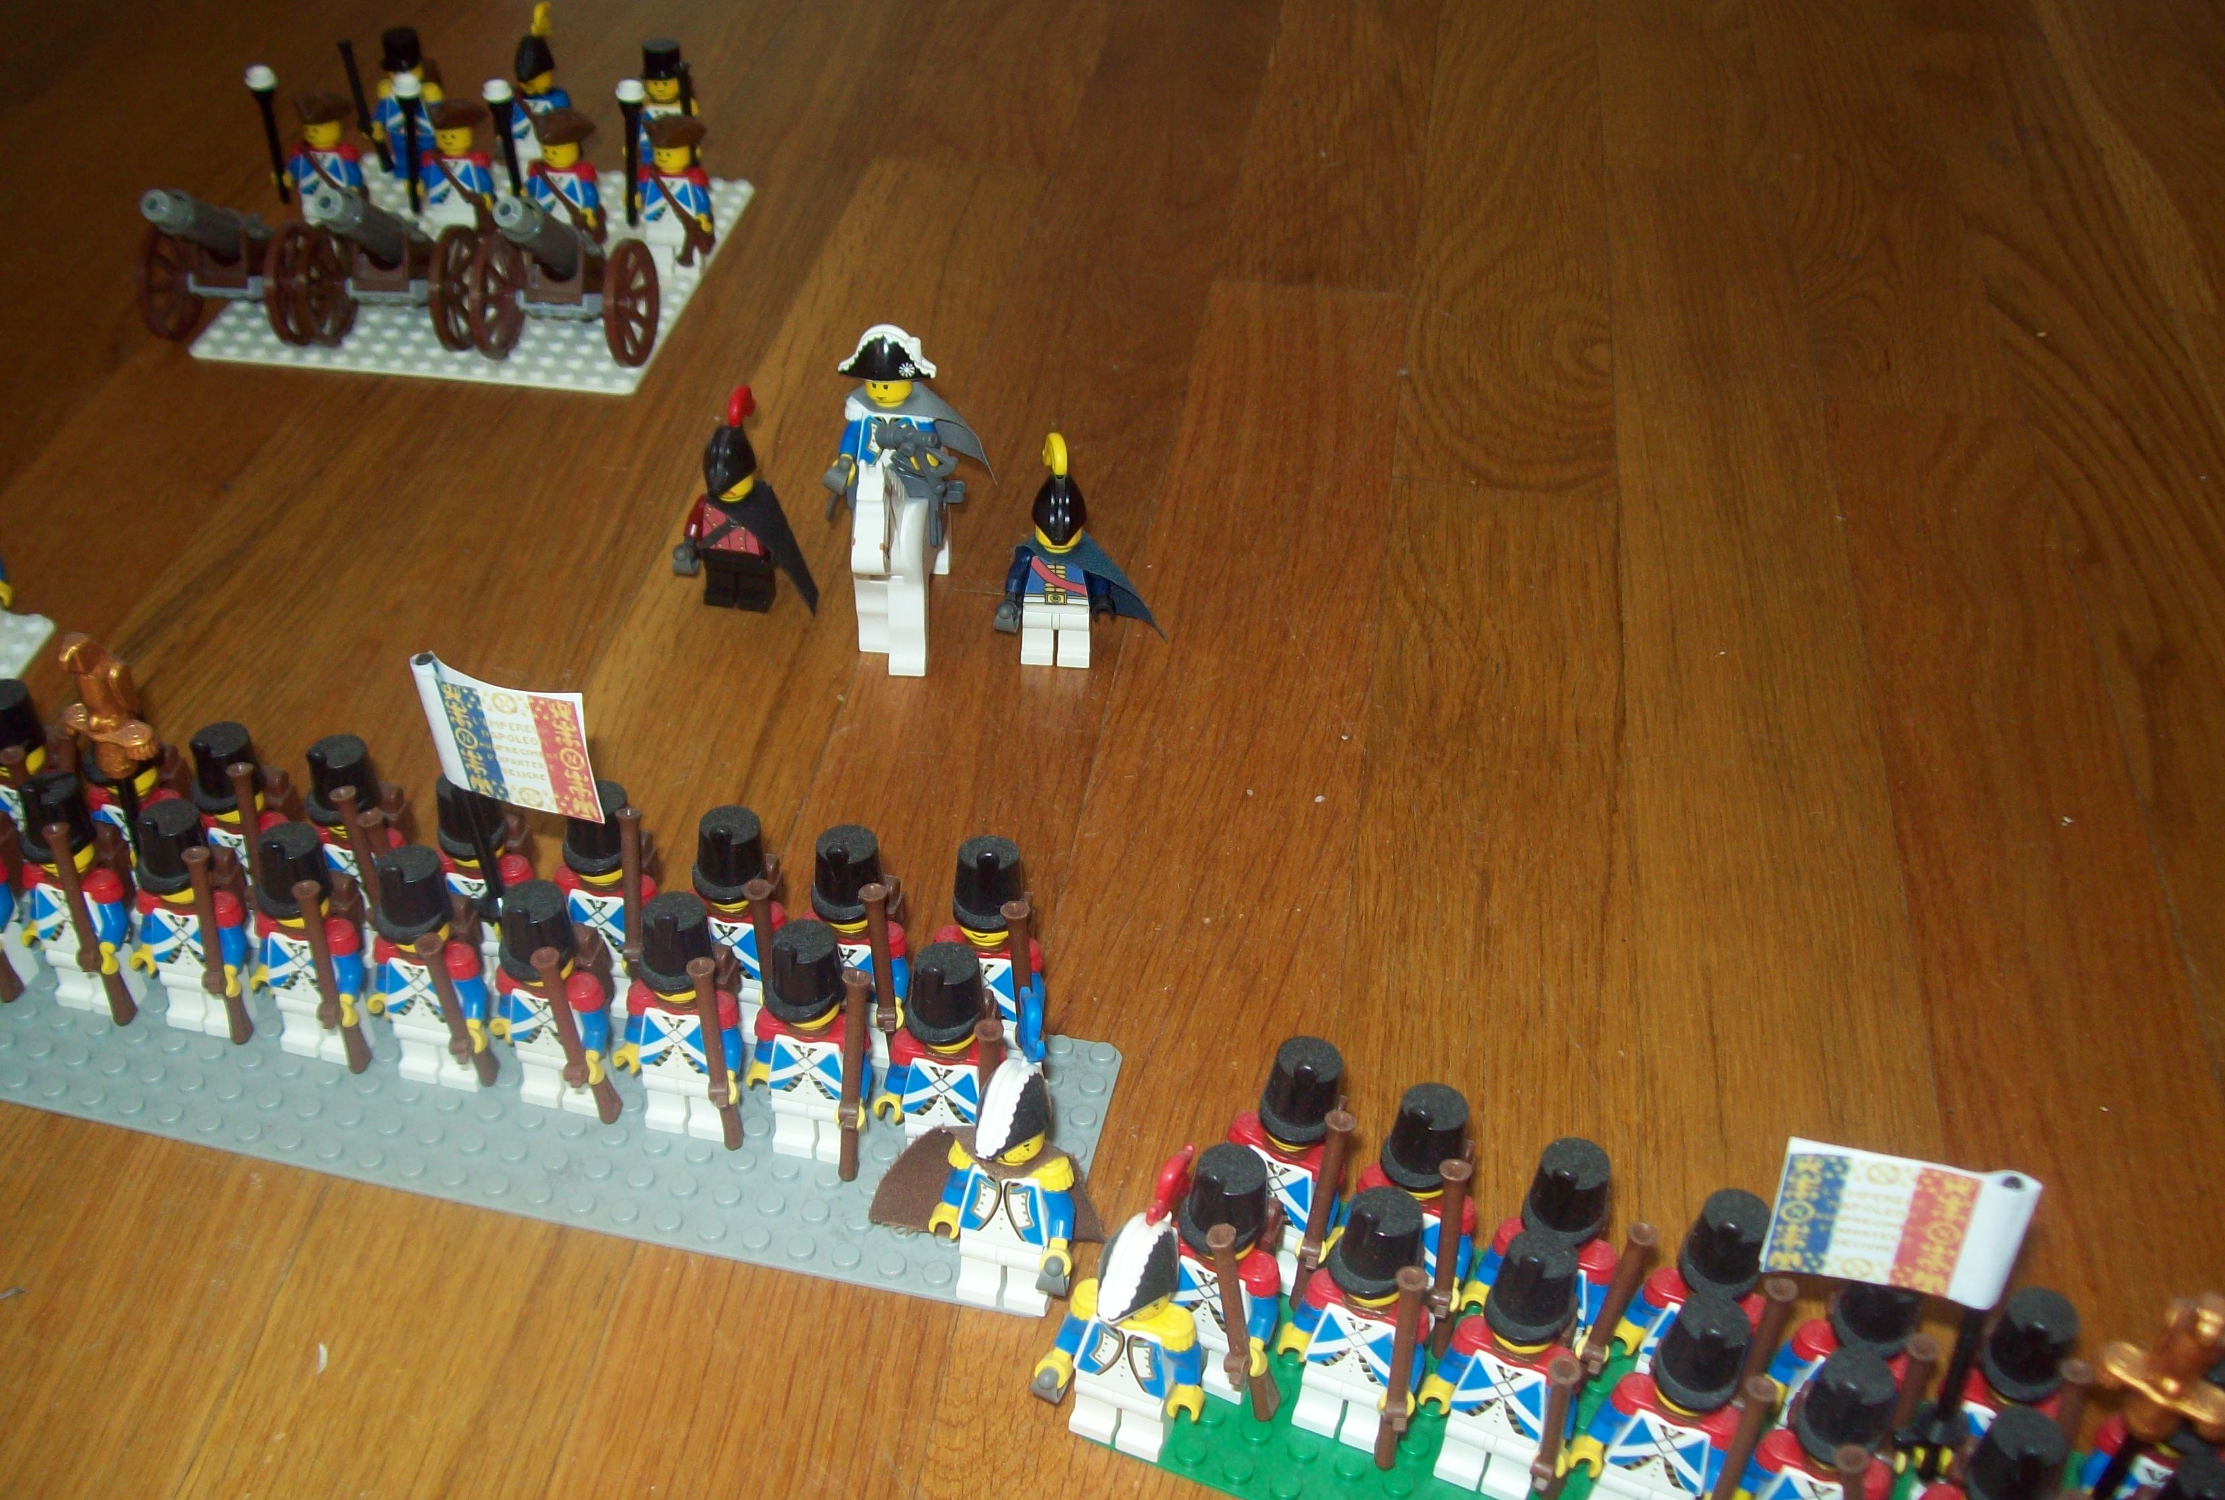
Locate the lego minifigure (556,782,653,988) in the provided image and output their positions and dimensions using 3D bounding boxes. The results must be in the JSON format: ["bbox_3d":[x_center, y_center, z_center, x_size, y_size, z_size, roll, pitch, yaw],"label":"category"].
[{"bbox_3d":[-0.092,0.028,0.419,0.025,0.050,0.022,9,40,8],"label":"lego minifigure"}]

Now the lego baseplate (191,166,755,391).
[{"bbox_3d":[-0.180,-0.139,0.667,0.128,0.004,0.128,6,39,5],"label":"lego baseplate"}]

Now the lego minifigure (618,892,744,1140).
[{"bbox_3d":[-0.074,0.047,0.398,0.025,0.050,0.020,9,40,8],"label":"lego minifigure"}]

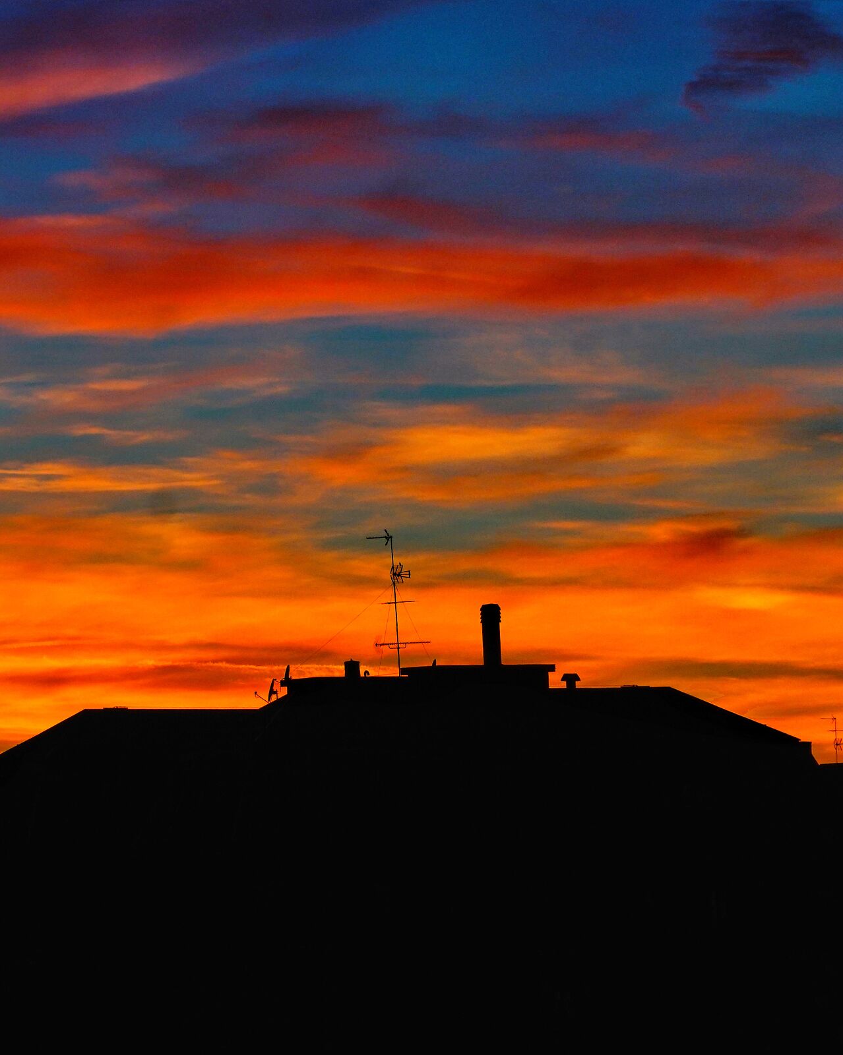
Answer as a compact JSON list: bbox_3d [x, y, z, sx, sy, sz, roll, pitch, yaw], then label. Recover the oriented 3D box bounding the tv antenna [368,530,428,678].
[{"bbox_3d":[-0.791,2.651,312.000,2.042,5.126,0.900,-3,-2,0],"label":"tv antenna"}]

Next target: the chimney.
[{"bbox_3d":[2.468,3.781,312.000,0.708,2.216,0.708,-2,-2,0],"label":"chimney"}]

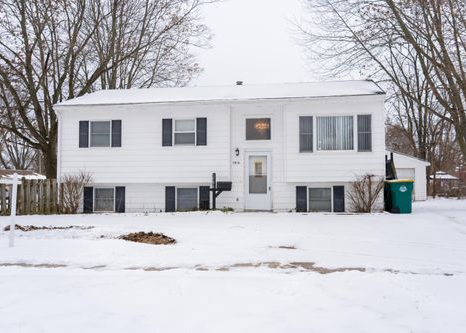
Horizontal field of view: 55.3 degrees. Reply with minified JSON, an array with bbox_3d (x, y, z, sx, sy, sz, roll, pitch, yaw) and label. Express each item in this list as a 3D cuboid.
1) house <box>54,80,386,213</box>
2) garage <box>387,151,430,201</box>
[{"bbox_3d":[-0.217,-0.874,19.229,11.967,5.319,7.359,0,-2,10],"label":"house"},{"bbox_3d":[10.146,0.687,32.295,6.200,3.350,6.500,0,-2,10],"label":"garage"}]

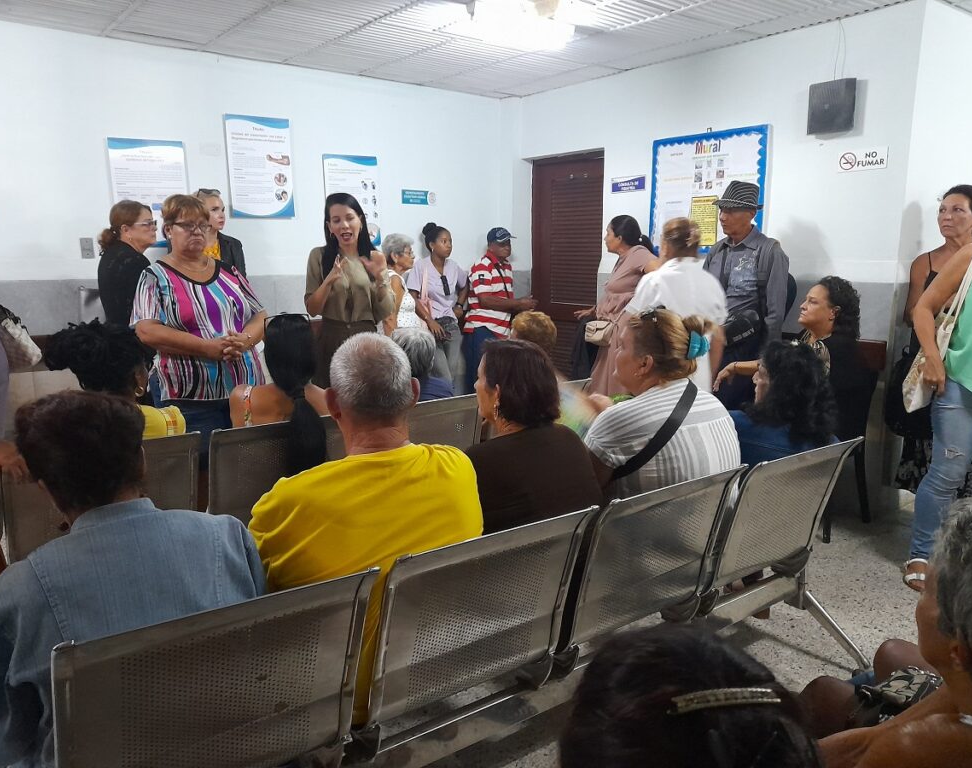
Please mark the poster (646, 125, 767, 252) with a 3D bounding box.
[{"bbox_3d":[1.395,-1.196,4.671,0.045,0.740,0.870,-7,13,-36],"label":"poster"}]

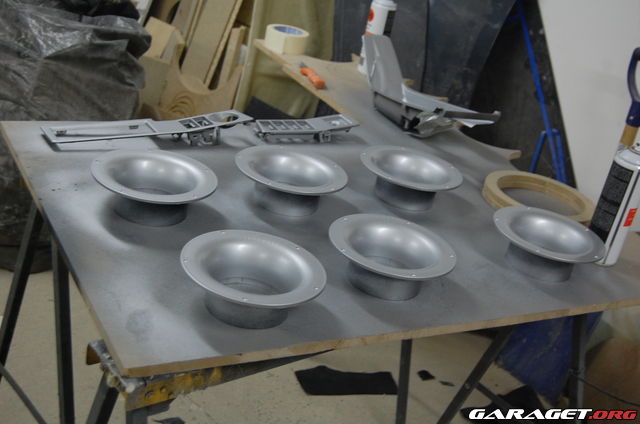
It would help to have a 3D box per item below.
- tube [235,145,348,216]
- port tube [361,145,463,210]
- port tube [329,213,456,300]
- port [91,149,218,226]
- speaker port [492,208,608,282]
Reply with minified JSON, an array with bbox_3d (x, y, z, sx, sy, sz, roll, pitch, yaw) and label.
[{"bbox_3d":[-0.052,-0.046,1.407,0.186,0.061,0.186,12,25,-2],"label":"tube"},{"bbox_3d":[0.157,-0.054,1.529,0.186,0.061,0.186,16,25,5],"label":"port tube"},{"bbox_3d":[0.098,0.072,1.233,0.186,0.061,0.186,16,25,5],"label":"port tube"},{"bbox_3d":[-0.250,-0.031,1.276,0.186,0.061,0.186,8,25,-11],"label":"port"},{"bbox_3d":[0.366,0.060,1.395,0.186,0.061,0.186,20,26,15],"label":"speaker port"}]

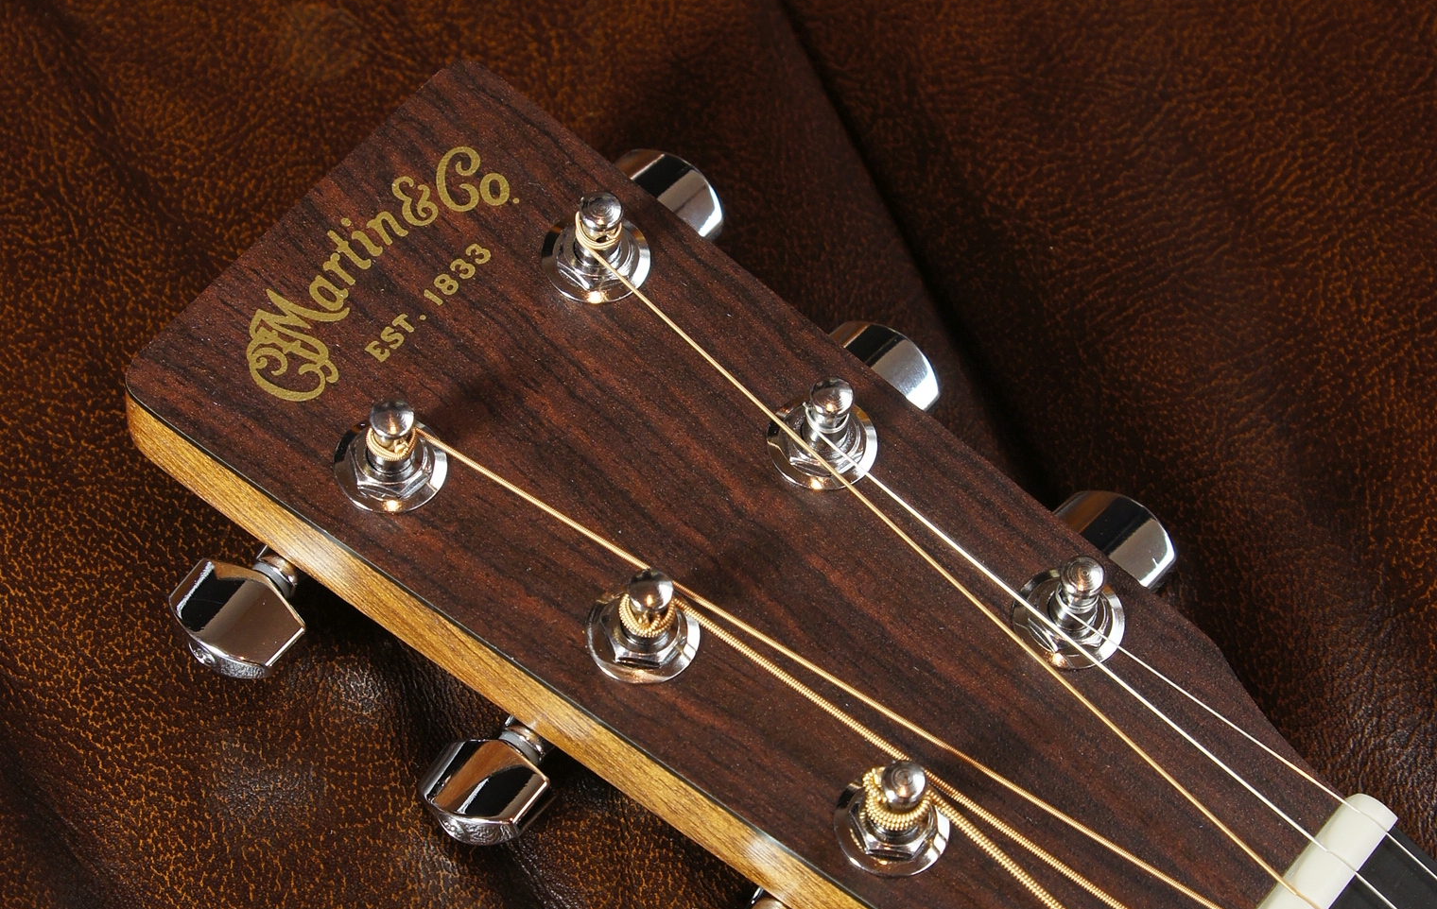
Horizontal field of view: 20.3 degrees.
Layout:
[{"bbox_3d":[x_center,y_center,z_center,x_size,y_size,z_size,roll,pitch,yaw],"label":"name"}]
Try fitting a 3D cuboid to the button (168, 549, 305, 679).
[{"bbox_3d":[-0.064,0.021,0.537,0.018,0.007,0.015,33,62,21],"label":"button"}]

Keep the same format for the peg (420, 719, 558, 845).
[{"bbox_3d":[-0.030,0.043,0.529,0.018,0.007,0.017,13,51,47],"label":"peg"}]

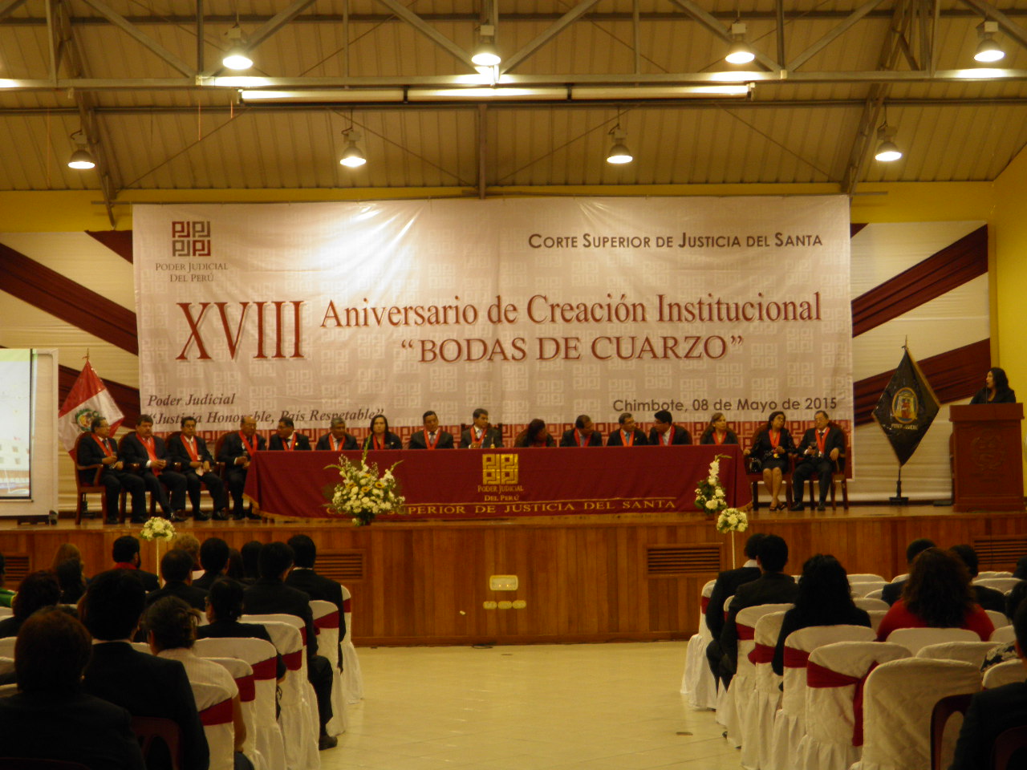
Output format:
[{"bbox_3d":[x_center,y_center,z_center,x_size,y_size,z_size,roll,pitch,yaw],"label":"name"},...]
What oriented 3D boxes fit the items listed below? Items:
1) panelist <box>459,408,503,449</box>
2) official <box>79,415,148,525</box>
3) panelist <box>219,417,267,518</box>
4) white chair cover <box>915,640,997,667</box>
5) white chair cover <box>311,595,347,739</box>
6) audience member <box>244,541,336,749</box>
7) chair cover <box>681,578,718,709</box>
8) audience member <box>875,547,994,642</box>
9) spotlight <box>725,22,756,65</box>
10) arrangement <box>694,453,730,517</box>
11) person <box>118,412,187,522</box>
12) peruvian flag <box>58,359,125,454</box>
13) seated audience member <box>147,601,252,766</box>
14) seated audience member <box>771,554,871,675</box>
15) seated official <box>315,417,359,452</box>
[{"bbox_3d":[-0.375,0.908,21.732,0.570,1.280,0.800,-1,-3,-5],"label":"panelist"},{"bbox_3d":[-4.649,0.984,21.381,0.540,1.250,0.780,2,-4,-38],"label":"official"},{"bbox_3d":[-3.162,0.950,21.431,0.580,1.240,0.820,0,-3,-22],"label":"panelist"},{"bbox_3d":[2.011,1.584,8.324,0.490,0.880,0.560,-1,-3,-2],"label":"white chair cover"},{"bbox_3d":[-1.280,1.753,11.465,0.470,0.885,0.570,-1,-3,-1],"label":"white chair cover"},{"bbox_3d":[-1.253,1.507,10.316,0.500,1.250,0.860,-1,-3,7],"label":"audience member"},{"bbox_3d":[1.476,1.783,12.793,0.470,0.885,0.580,-1,-3,-5],"label":"chair cover"},{"bbox_3d":[1.972,1.417,8.912,0.560,1.250,0.820,-1,-3,0],"label":"audience member"},{"bbox_3d":[2.682,-4.073,21.842,0.360,0.450,0.360,-1,-3,0],"label":"spotlight"},{"bbox_3d":[2.079,1.058,19.069,0.360,0.671,0.340,-1,-3,-2],"label":"arrangement"},{"bbox_3d":[-4.317,0.997,22.082,0.640,1.316,0.850,0,-3,-22],"label":"person"},{"bbox_3d":[-5.756,0.420,25.017,0.920,1.500,0.250,-1,-3,-5],"label":"peruvian flag"},{"bbox_3d":[-1.262,1.415,7.204,0.520,1.200,0.820,-1,-3,-2],"label":"seated audience member"},{"bbox_3d":[1.465,1.439,9.021,0.520,1.230,0.820,-1,-3,0],"label":"seated audience member"},{"bbox_3d":[-2.052,0.985,21.580,0.580,1.222,0.800,-1,-3,-3],"label":"seated official"}]

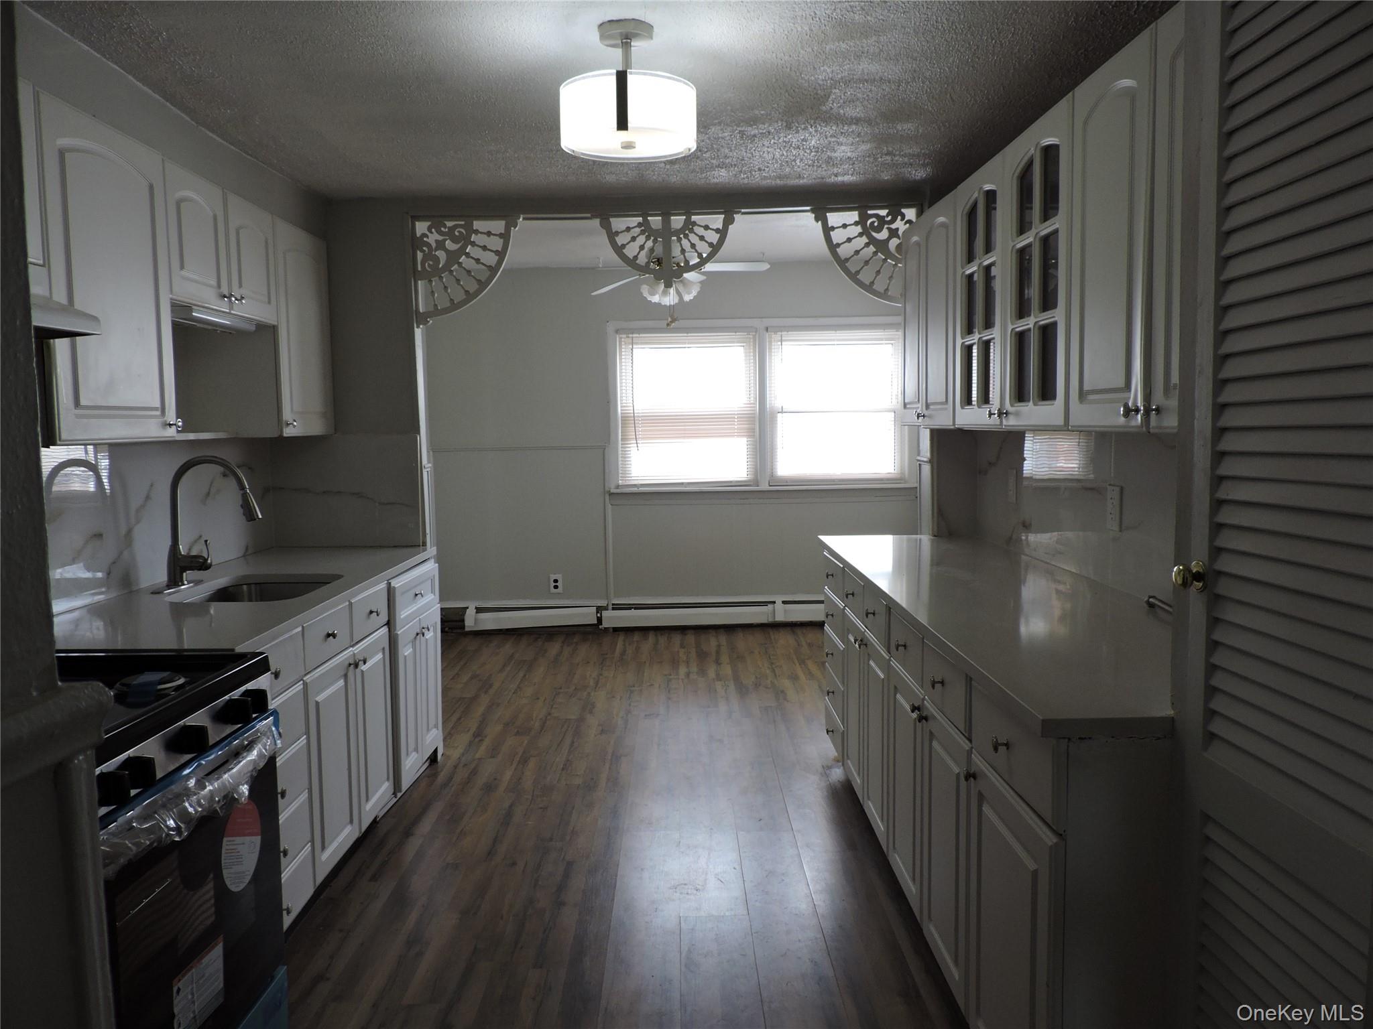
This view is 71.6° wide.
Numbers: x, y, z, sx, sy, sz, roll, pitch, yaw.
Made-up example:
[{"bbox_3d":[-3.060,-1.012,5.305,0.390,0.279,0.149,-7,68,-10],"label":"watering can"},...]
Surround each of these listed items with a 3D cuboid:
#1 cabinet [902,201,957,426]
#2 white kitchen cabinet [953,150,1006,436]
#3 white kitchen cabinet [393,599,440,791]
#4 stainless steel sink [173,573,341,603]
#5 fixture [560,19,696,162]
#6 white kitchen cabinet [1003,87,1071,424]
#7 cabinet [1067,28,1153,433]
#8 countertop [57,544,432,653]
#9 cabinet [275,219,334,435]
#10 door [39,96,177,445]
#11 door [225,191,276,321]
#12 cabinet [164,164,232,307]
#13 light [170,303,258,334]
[{"bbox_3d":[1.016,-0.694,3.405,0.335,0.755,0.705,-1,5,0],"label":"cabinet"},{"bbox_3d":[1.051,-0.654,2.893,0.340,0.772,0.472,-1,5,0],"label":"white kitchen cabinet"},{"bbox_3d":[-1.284,0.660,3.569,0.580,0.546,0.640,-1,5,0],"label":"white kitchen cabinet"},{"bbox_3d":[-1.314,0.330,2.969,0.420,0.200,0.530,-1,5,0],"label":"stainless steel sink"},{"bbox_3d":[-0.140,-1.016,2.263,0.322,0.258,0.322,-1,5,0],"label":"fixture"},{"bbox_3d":[1.024,-0.593,2.373,0.335,0.755,0.452,-1,5,0],"label":"white kitchen cabinet"},{"bbox_3d":[1.055,-0.567,2.008,0.340,0.765,0.370,-1,5,0],"label":"cabinet"},{"bbox_3d":[-1.351,0.236,2.998,0.689,0.035,1.785,-1,5,0],"label":"countertop"},{"bbox_3d":[-1.568,-0.674,3.550,0.295,0.754,0.490,-1,5,0],"label":"cabinet"},{"bbox_3d":[-1.401,-0.559,2.322,0.020,0.747,0.492,-1,5,0],"label":"door"},{"bbox_3d":[-1.436,-0.830,3.119,0.030,0.375,0.342,-1,5,0],"label":"door"},{"bbox_3d":[-1.567,-0.793,2.756,0.325,0.378,0.343,-1,5,0],"label":"cabinet"},{"bbox_3d":[-1.485,-0.601,2.924,0.090,0.040,0.580,-1,5,0],"label":"light"}]

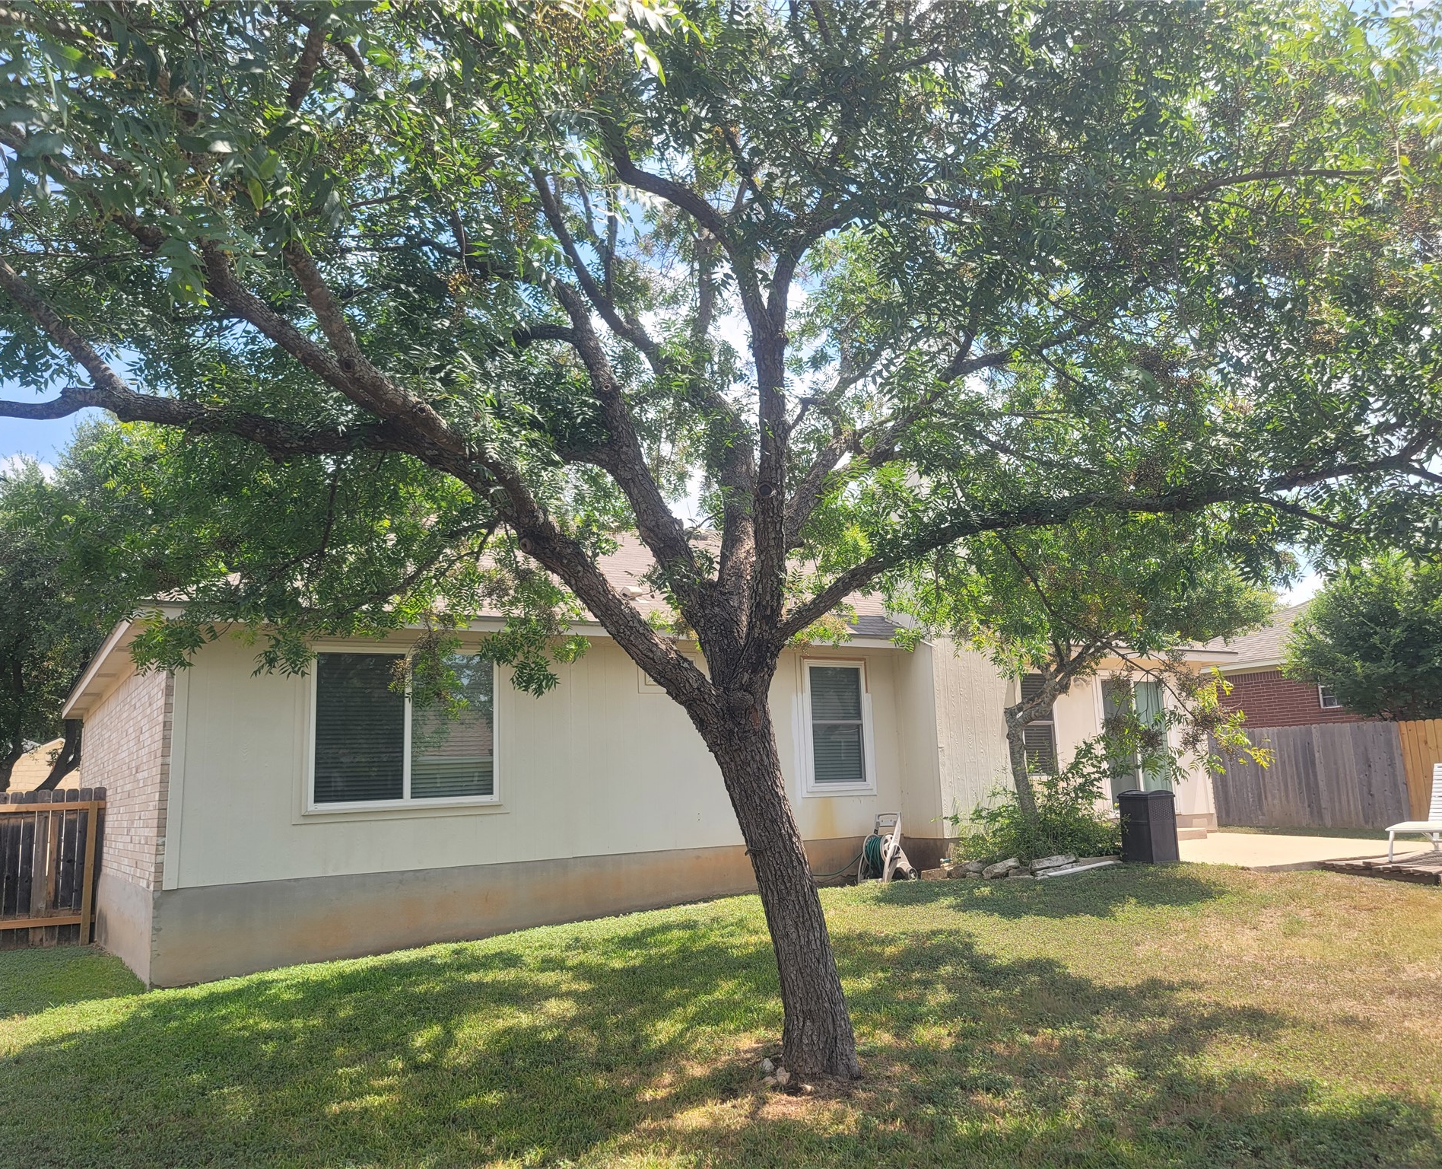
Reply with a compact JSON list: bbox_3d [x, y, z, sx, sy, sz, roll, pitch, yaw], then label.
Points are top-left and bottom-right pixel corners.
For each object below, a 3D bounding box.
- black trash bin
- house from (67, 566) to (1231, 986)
[{"bbox_3d":[4.809,2.697,12.641,0.410,0.810,0.410,4,-13,-32],"label":"black trash bin"},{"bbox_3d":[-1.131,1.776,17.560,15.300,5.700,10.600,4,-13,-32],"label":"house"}]

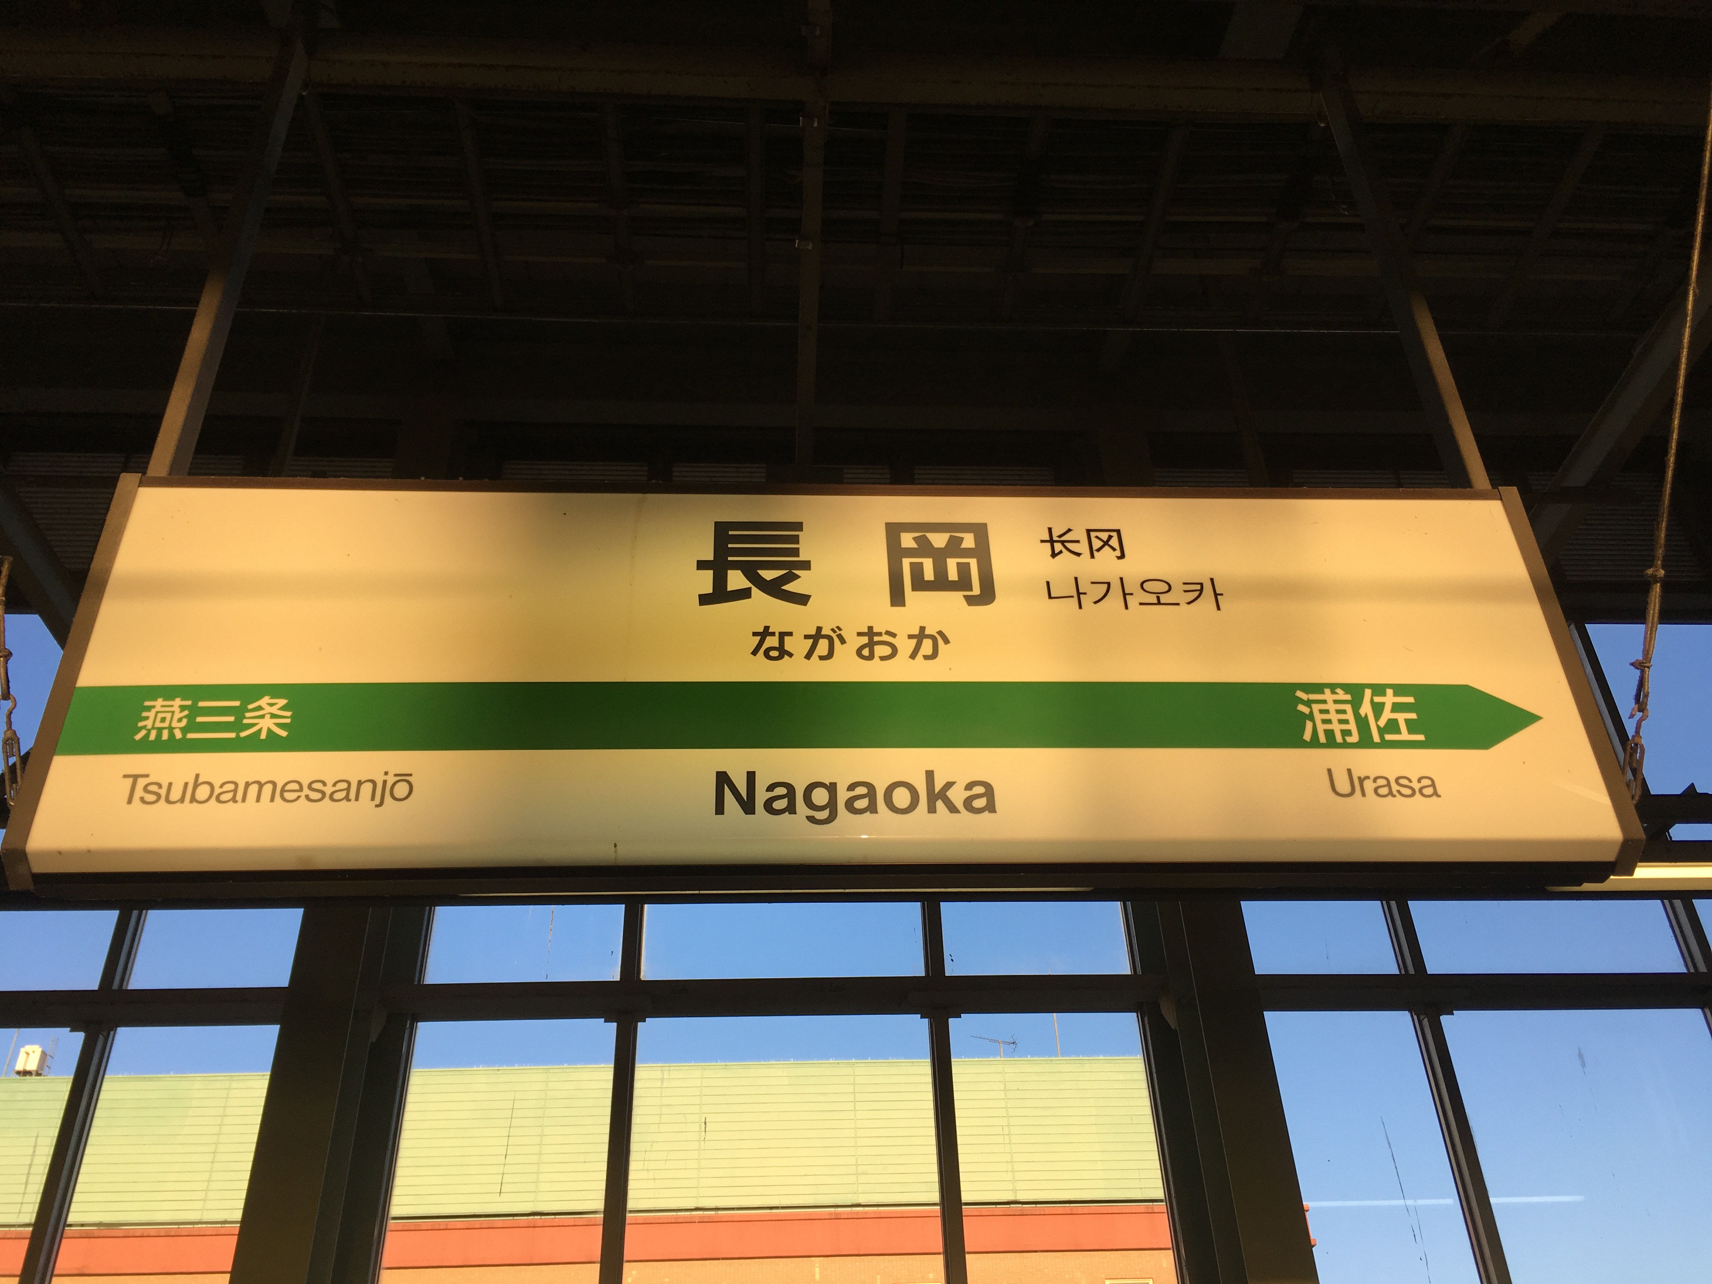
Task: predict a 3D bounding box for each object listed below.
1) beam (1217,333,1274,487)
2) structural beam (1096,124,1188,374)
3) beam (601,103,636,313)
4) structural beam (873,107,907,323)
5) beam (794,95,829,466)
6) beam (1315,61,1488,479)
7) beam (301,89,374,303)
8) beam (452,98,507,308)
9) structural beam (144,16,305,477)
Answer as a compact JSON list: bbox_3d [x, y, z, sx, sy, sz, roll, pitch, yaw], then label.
[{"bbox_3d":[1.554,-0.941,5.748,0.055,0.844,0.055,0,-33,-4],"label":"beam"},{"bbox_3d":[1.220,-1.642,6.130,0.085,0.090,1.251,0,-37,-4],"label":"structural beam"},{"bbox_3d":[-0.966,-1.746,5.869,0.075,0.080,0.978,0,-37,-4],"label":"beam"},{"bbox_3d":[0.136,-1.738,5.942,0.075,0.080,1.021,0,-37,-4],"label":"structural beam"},{"bbox_3d":[-0.139,-0.999,4.252,0.058,0.060,1.363,0,-36,-4],"label":"beam"},{"bbox_3d":[1.258,-0.894,3.356,0.042,1.549,0.072,0,-33,-4],"label":"beam"},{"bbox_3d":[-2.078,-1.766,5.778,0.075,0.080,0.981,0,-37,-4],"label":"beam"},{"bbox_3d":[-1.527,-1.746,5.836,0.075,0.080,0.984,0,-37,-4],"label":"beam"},{"bbox_3d":[-1.372,-0.903,3.193,0.042,1.549,0.072,0,-33,-4],"label":"structural beam"}]

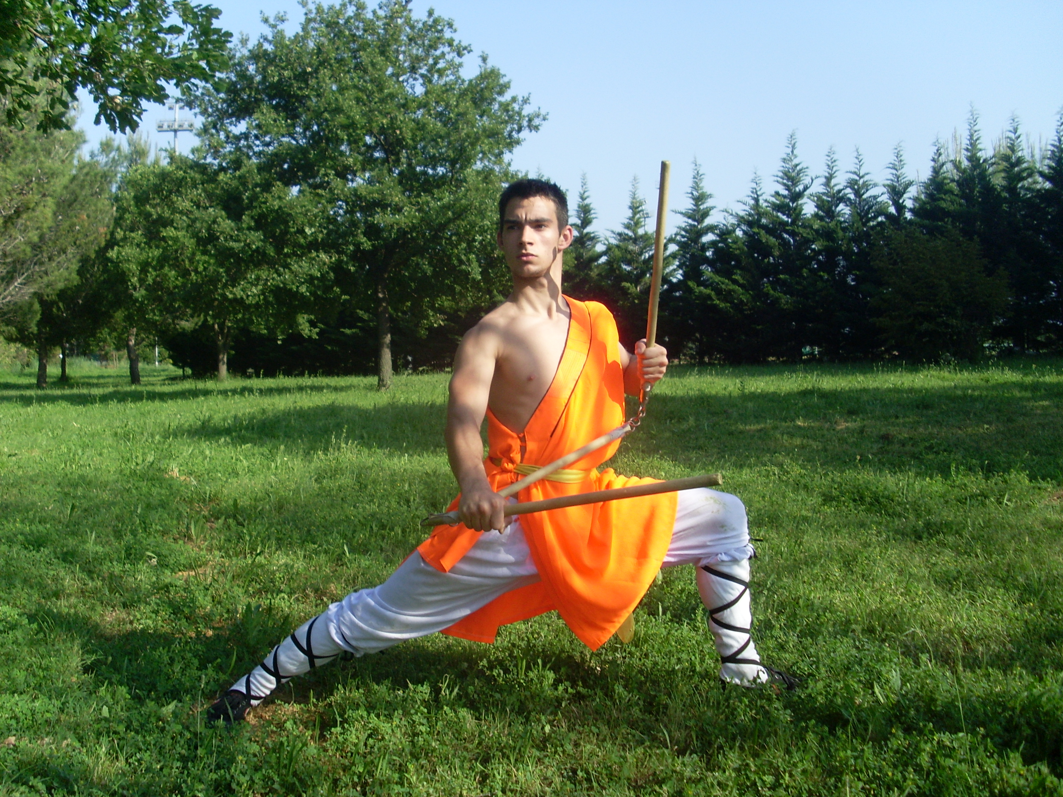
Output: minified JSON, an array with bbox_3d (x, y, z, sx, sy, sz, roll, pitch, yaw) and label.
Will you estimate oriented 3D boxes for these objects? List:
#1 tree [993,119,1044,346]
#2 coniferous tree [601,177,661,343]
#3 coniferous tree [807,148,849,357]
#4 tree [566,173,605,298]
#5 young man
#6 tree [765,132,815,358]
[{"bbox_3d":[11.061,-3.687,26.500,1.400,5.432,1.400,0,3,0],"label":"tree"},{"bbox_3d":[2.570,-3.168,29.000,1.550,4.706,1.550,0,3,0],"label":"coniferous tree"},{"bbox_3d":[7.016,-3.396,27.500,1.300,5.050,1.300,0,3,0],"label":"coniferous tree"},{"bbox_3d":[1.356,-3.299,30.000,1.400,4.953,1.400,0,3,0],"label":"tree"},{"bbox_3d":[-0.030,0.113,2.870,1.400,1.308,0.620,-2,3,-23],"label":"young man"},{"bbox_3d":[6.096,-3.562,27.500,1.350,5.421,1.350,0,3,0],"label":"tree"}]

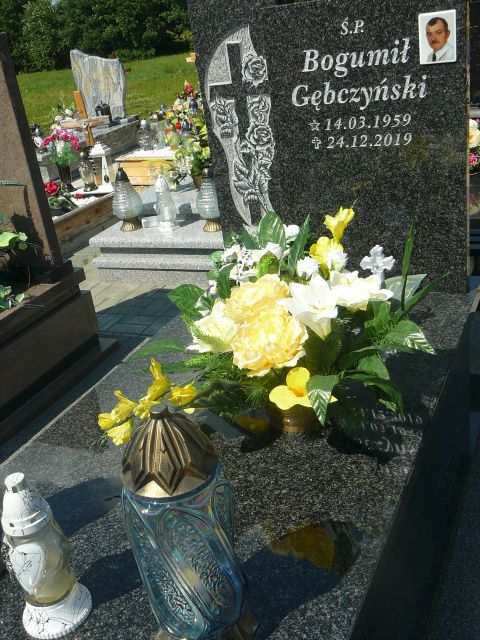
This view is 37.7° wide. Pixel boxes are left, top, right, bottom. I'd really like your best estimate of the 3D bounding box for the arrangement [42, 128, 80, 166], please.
[{"bbox_3d":[-1.272,-1.237,5.008,0.264,0.243,0.223,5,28,26],"label":"arrangement"}]

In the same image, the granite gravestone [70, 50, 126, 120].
[{"bbox_3d":[-1.575,-2.707,8.064,0.690,0.796,0.112,5,28,26],"label":"granite gravestone"}]

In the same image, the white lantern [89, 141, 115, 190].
[{"bbox_3d":[-0.970,-1.095,4.953,0.122,0.315,0.122,2,26,20],"label":"white lantern"}]

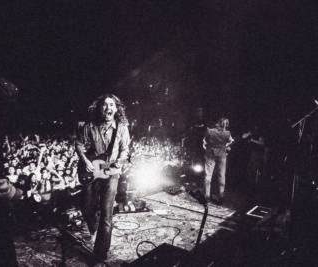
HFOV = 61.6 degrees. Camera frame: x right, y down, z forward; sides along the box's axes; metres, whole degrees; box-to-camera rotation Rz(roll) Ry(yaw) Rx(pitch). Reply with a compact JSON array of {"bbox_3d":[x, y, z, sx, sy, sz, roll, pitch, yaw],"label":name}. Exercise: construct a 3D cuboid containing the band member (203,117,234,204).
[{"bbox_3d":[1.227,0.561,5.500,0.600,1.730,0.420,0,-1,3],"label":"band member"}]

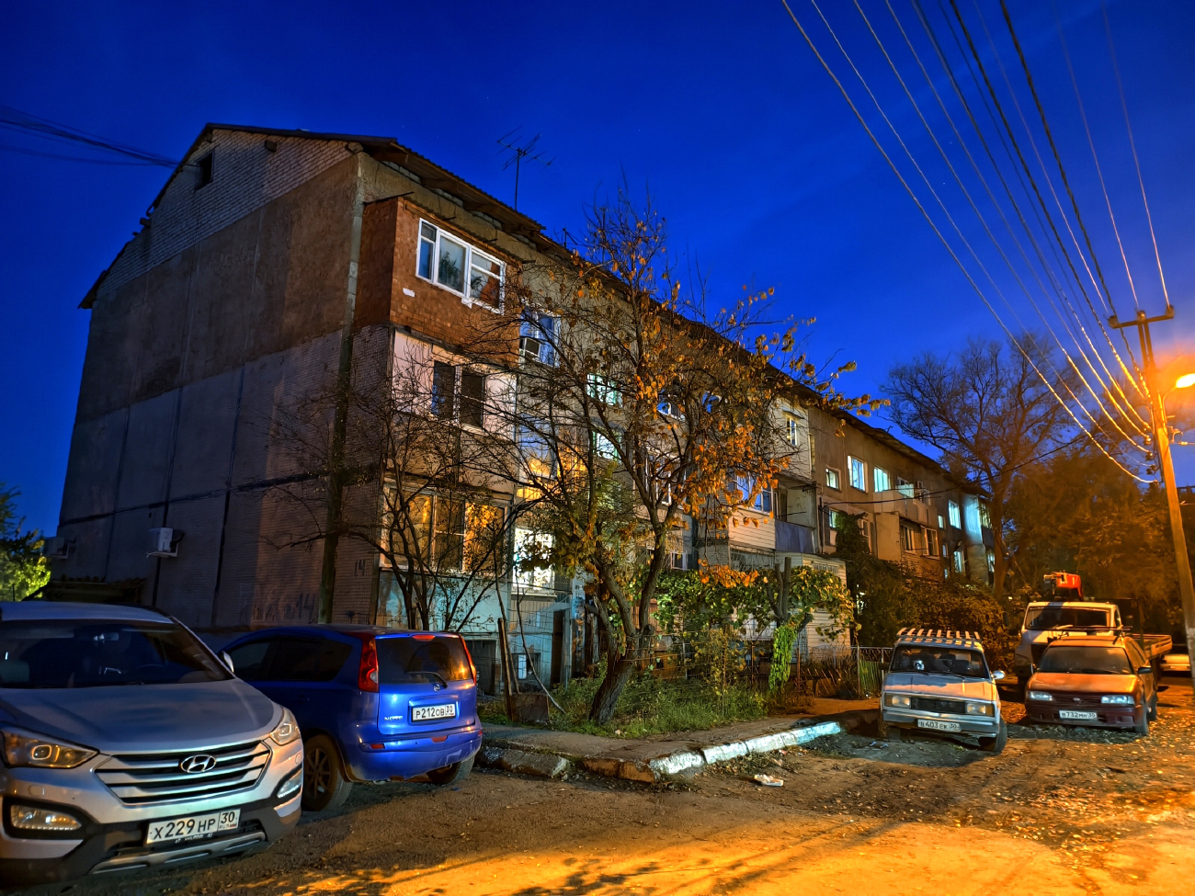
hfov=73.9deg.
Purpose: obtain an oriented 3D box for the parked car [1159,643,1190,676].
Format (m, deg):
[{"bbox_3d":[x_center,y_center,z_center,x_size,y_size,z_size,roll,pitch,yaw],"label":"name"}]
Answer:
[{"bbox_3d":[25.695,9.335,34.894,1.680,1.430,4.200,-9,-16,38],"label":"parked car"}]

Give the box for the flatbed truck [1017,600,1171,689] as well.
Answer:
[{"bbox_3d":[13.092,5.274,20.921,2.280,2.280,6.400,-11,-17,40],"label":"flatbed truck"}]

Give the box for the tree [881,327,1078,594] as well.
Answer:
[{"bbox_3d":[16.685,1.884,35.168,8.400,15.200,8.400,-7,-14,29],"label":"tree"}]

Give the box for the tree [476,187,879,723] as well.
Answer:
[{"bbox_3d":[1.356,-0.091,13.564,6.500,9.100,6.000,1,-13,0],"label":"tree"}]

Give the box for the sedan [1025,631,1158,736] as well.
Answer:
[{"bbox_3d":[8.994,4.203,14.389,1.690,1.470,4.420,-9,-16,36],"label":"sedan"}]

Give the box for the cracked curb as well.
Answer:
[{"bbox_3d":[1.473,4.061,11.270,2.221,0.260,6.538,-9,-16,36],"label":"cracked curb"}]

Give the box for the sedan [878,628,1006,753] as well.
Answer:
[{"bbox_3d":[5.525,3.846,12.958,1.620,1.580,4.100,-1,-12,22],"label":"sedan"}]

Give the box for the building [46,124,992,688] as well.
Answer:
[{"bbox_3d":[5.962,3.086,39.454,15.504,14.484,53.346,-9,-16,36],"label":"building"}]

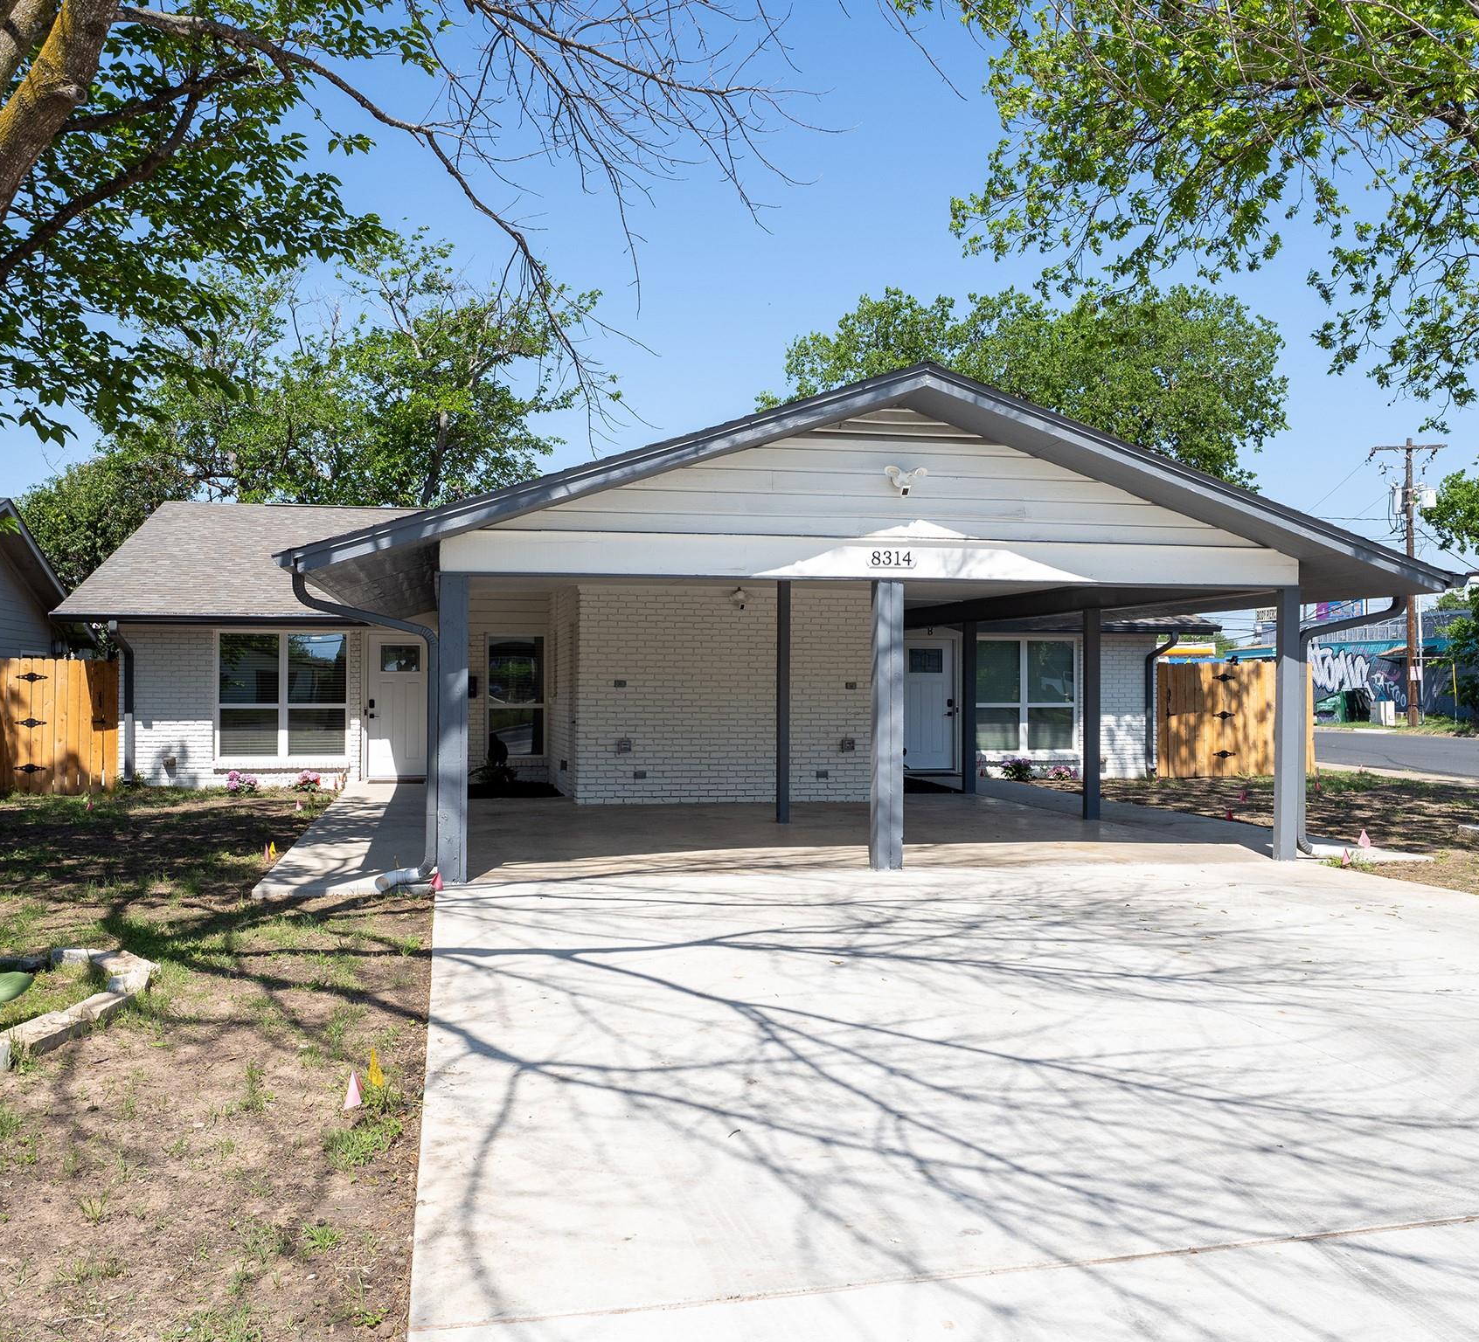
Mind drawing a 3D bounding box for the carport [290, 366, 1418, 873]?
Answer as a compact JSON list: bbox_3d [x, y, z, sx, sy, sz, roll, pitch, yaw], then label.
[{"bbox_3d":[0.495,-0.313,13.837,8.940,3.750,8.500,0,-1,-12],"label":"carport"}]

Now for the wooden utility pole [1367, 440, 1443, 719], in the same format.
[{"bbox_3d":[23.831,-3.182,47.951,2.600,10.360,1.000,0,-1,-12],"label":"wooden utility pole"}]

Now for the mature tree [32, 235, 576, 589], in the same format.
[{"bbox_3d":[-11.886,-5.023,36.935,15.630,13.700,12.500,0,-1,-12],"label":"mature tree"}]

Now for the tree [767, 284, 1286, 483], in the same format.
[{"bbox_3d":[8.964,-5.083,41.934,16.210,13.990,14.000,0,-1,-12],"label":"tree"}]

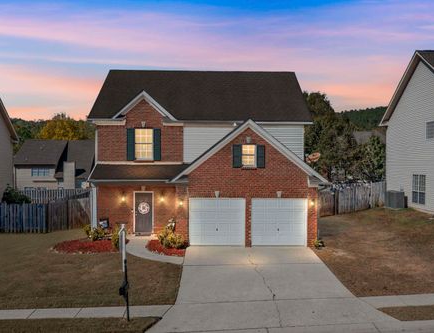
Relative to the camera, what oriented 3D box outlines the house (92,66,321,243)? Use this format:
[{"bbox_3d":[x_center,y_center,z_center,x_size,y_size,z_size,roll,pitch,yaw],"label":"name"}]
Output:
[{"bbox_3d":[-0.670,-1.020,21.900,11.000,9.150,10.200,0,0,-1],"label":"house"}]

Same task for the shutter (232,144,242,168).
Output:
[{"bbox_3d":[0.905,-0.439,17.070,0.360,1.020,0.050,0,0,-1],"label":"shutter"}]

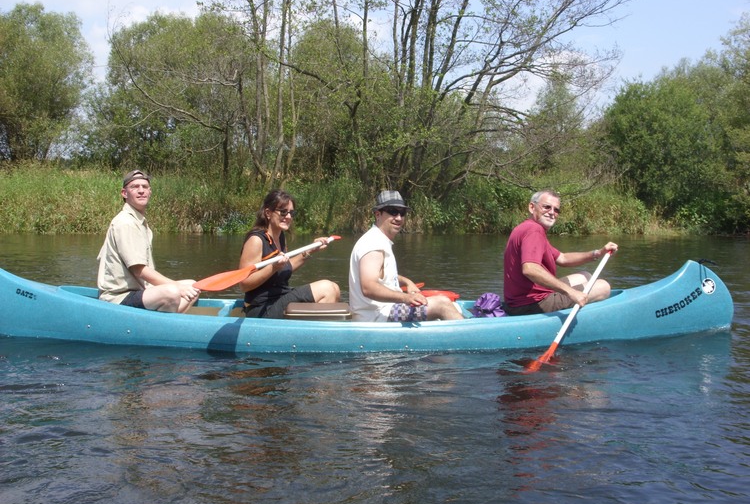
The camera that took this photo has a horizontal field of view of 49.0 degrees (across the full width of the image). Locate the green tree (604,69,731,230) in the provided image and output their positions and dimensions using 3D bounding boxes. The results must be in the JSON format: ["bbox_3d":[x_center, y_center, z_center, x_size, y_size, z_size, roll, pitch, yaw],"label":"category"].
[{"bbox_3d":[8.706,-3.021,24.500,3.800,4.822,3.600,0,4,0],"label":"green tree"}]

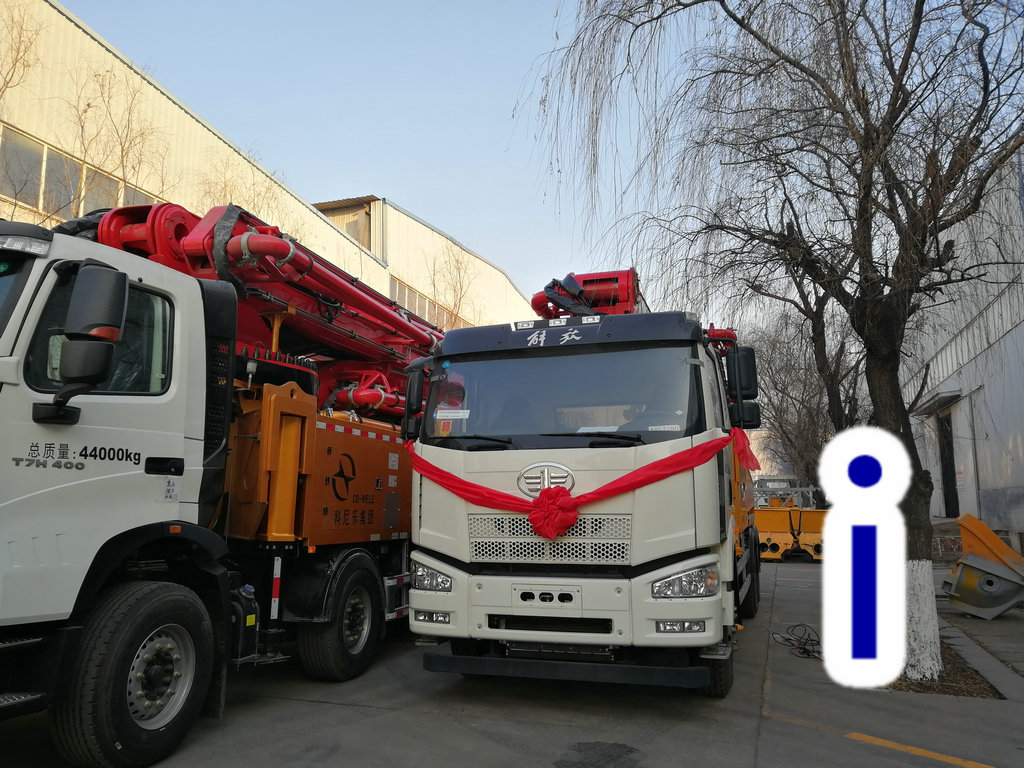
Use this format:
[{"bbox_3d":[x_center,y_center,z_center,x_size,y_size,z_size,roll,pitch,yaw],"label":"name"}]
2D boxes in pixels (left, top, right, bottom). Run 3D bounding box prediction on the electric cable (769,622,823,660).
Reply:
[{"bbox_3d":[3.240,2.857,8.982,0.680,0.150,1.450,-3,-9,19],"label":"electric cable"}]

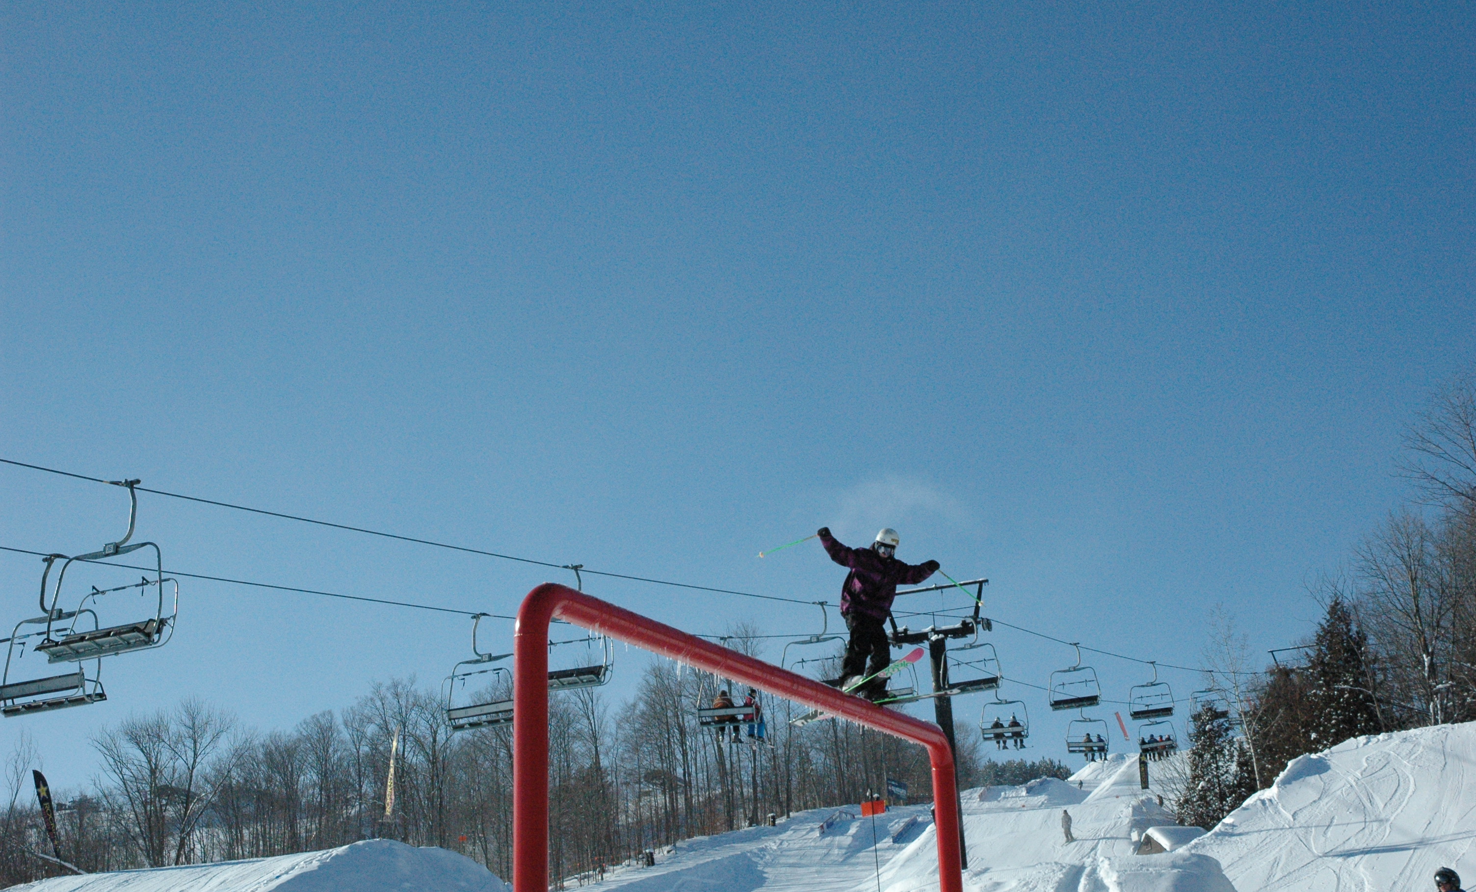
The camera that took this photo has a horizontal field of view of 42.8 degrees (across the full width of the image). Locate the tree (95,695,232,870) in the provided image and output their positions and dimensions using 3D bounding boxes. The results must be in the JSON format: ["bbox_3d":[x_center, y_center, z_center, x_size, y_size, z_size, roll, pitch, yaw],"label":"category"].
[{"bbox_3d":[-36.361,21.807,120.000,8.800,11.300,8.200,-2,-19,0],"label":"tree"}]

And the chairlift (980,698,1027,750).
[{"bbox_3d":[12.263,12.062,86.688,2.300,2.850,1.000,-11,-21,24],"label":"chairlift"}]

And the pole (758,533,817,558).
[{"bbox_3d":[0.549,1.014,19.330,0.070,0.070,1.050,14,-25,-38],"label":"pole"}]

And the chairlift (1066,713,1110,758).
[{"bbox_3d":[18.527,14.784,99.588,2.300,2.850,1.000,-11,-21,24],"label":"chairlift"}]

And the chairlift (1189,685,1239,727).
[{"bbox_3d":[27.092,14.294,108.102,2.300,2.850,1.000,-11,-21,24],"label":"chairlift"}]

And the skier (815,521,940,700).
[{"bbox_3d":[1.402,1.712,19.100,1.200,1.700,0.650,6,-21,-22],"label":"skier"}]

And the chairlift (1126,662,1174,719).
[{"bbox_3d":[20.929,12.386,95.202,2.300,2.850,1.000,-11,-21,24],"label":"chairlift"}]

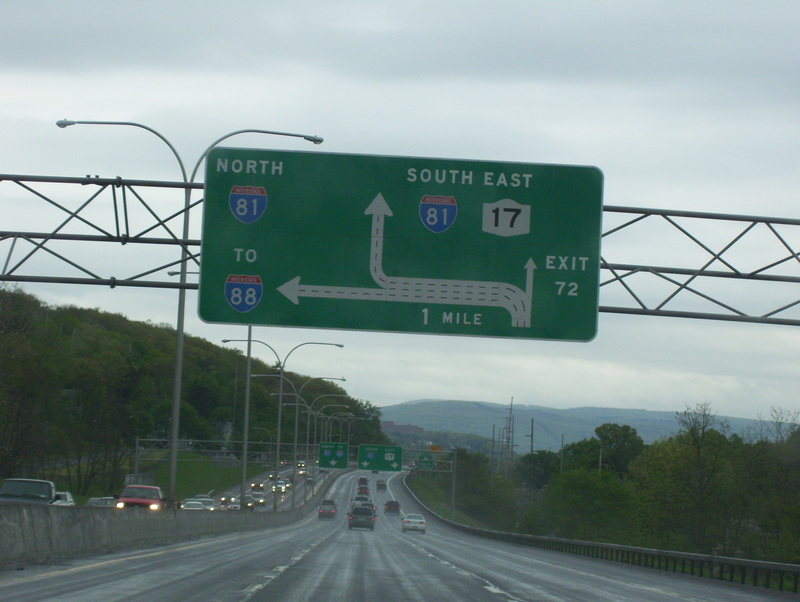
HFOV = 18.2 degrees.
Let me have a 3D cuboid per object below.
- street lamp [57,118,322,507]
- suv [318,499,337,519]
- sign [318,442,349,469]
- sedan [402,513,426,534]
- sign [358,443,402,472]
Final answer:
[{"bbox_3d":[-7.449,0.561,85.000,9.000,13.100,0.400,3,-4,-1],"label":"street lamp"},{"bbox_3d":[-7.196,20.544,246.000,1.770,1.720,4.550,3,-5,-1],"label":"suv"},{"bbox_3d":[-7.971,18.523,300.000,3.500,3.070,0.150,3,-4,-1],"label":"sign"},{"bbox_3d":[1.019,15.827,178.000,1.720,1.400,4.550,3,-5,-1],"label":"sedan"},{"bbox_3d":[-2.353,18.824,300.000,5.230,2.950,0.150,3,-4,-1],"label":"sign"}]

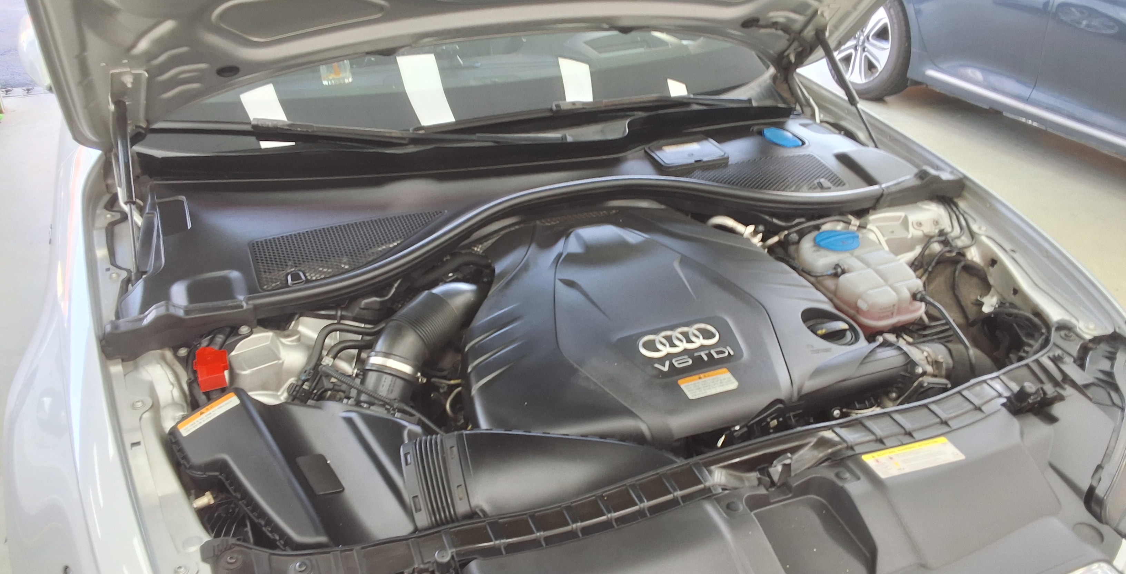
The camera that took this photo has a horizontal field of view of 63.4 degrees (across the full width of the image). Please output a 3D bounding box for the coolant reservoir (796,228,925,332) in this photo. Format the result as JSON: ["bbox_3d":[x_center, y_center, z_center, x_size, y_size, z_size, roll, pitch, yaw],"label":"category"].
[{"bbox_3d":[0.508,-0.005,1.598,0.152,0.148,0.219,-11,32,-20],"label":"coolant reservoir"}]

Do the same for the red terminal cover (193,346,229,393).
[{"bbox_3d":[-0.477,0.115,1.234,0.045,0.034,0.059,-11,32,-20],"label":"red terminal cover"}]

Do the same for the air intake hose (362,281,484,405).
[{"bbox_3d":[-0.205,0.089,1.331,0.203,0.162,0.153,-11,32,-20],"label":"air intake hose"}]

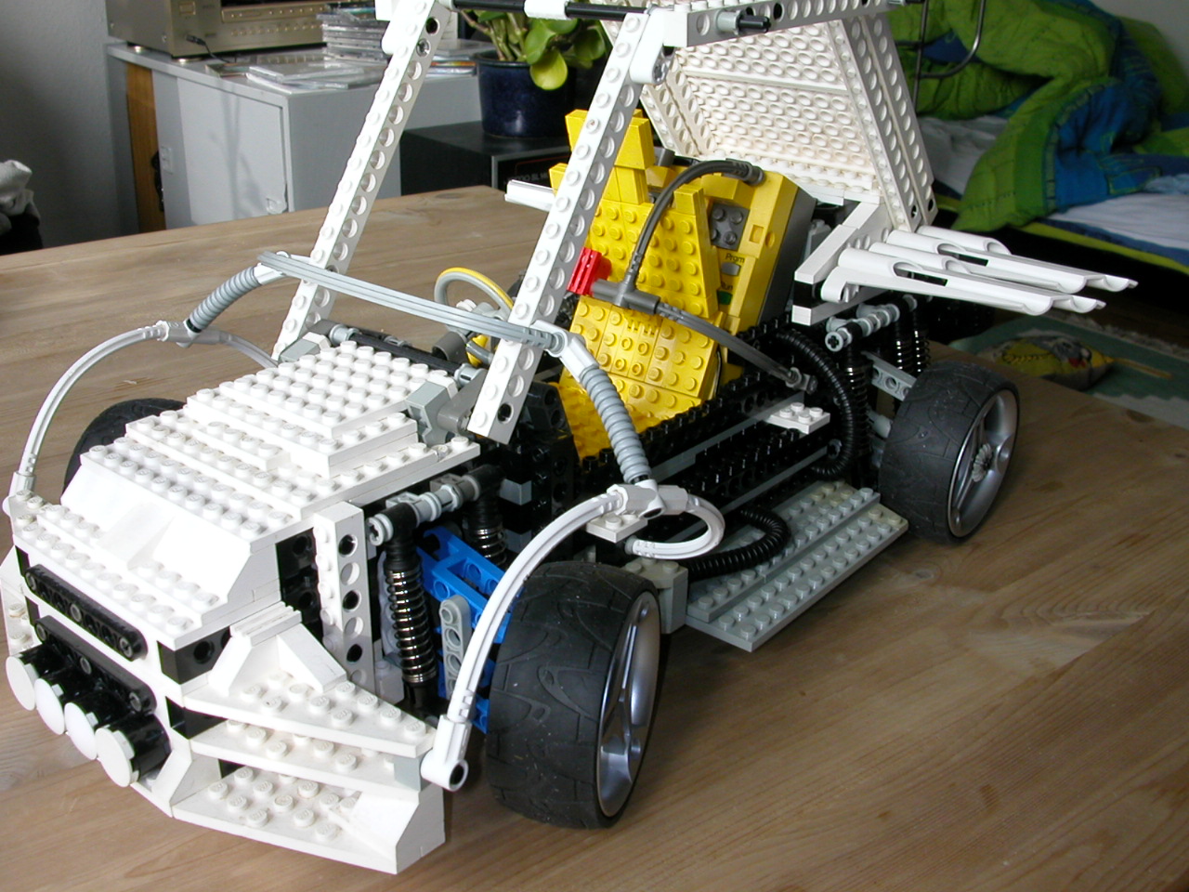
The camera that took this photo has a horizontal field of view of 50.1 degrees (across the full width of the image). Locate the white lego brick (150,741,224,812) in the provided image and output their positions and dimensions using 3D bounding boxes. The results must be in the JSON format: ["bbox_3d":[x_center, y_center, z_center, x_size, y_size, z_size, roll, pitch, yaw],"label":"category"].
[{"bbox_3d":[-0.103,0.083,0.320,0.008,0.010,0.016,19,30,36],"label":"white lego brick"}]

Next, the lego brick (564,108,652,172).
[{"bbox_3d":[0.006,-0.106,0.438,0.032,0.016,0.007,19,46,36],"label":"lego brick"}]

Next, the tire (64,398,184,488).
[{"bbox_3d":[-0.153,0.020,0.448,0.029,0.070,0.070,8,25,16],"label":"tire"}]

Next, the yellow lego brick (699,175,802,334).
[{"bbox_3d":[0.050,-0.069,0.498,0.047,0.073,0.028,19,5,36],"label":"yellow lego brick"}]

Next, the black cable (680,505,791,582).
[{"bbox_3d":[0.045,0.034,0.432,0.029,0.010,0.060,19,30,36],"label":"black cable"}]

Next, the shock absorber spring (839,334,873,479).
[{"bbox_3d":[0.105,-0.016,0.506,0.011,0.061,0.011,11,32,40],"label":"shock absorber spring"}]

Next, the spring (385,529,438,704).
[{"bbox_3d":[-0.050,0.047,0.348,0.011,0.054,0.011,9,22,39],"label":"spring"}]

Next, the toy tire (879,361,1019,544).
[{"bbox_3d":[0.138,0.002,0.488,0.034,0.069,0.069,19,30,35],"label":"toy tire"}]

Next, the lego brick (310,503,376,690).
[{"bbox_3d":[-0.066,0.046,0.339,0.008,0.064,0.011,19,30,36],"label":"lego brick"}]

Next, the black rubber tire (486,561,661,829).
[{"bbox_3d":[-0.004,0.067,0.345,0.029,0.070,0.070,8,25,16],"label":"black rubber tire"}]

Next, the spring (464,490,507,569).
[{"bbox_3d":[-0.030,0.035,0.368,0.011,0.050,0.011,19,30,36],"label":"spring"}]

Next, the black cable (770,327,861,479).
[{"bbox_3d":[0.087,-0.020,0.487,0.026,0.060,0.038,19,30,36],"label":"black cable"}]

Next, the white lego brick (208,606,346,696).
[{"bbox_3d":[-0.076,0.051,0.305,0.024,0.013,0.024,19,31,36],"label":"white lego brick"}]

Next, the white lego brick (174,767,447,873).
[{"bbox_3d":[-0.069,0.085,0.303,0.057,0.016,0.038,19,31,36],"label":"white lego brick"}]

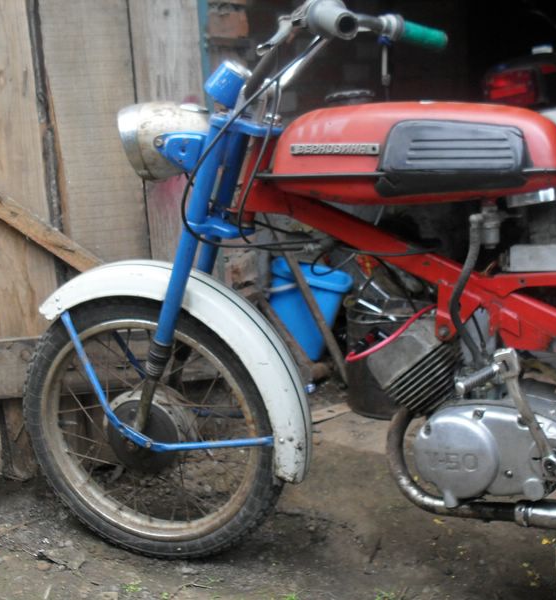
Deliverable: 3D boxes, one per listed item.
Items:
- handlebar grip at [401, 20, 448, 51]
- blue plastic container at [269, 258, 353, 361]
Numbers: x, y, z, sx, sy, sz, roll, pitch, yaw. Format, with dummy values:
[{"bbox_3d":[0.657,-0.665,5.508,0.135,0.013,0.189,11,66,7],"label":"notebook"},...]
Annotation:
[{"bbox_3d":[0.277,-0.497,1.653,0.122,0.033,0.033,-5,12,-42],"label":"handlebar grip"},{"bbox_3d":[0.090,0.040,2.780,0.265,0.285,0.250,6,15,-1],"label":"blue plastic container"}]

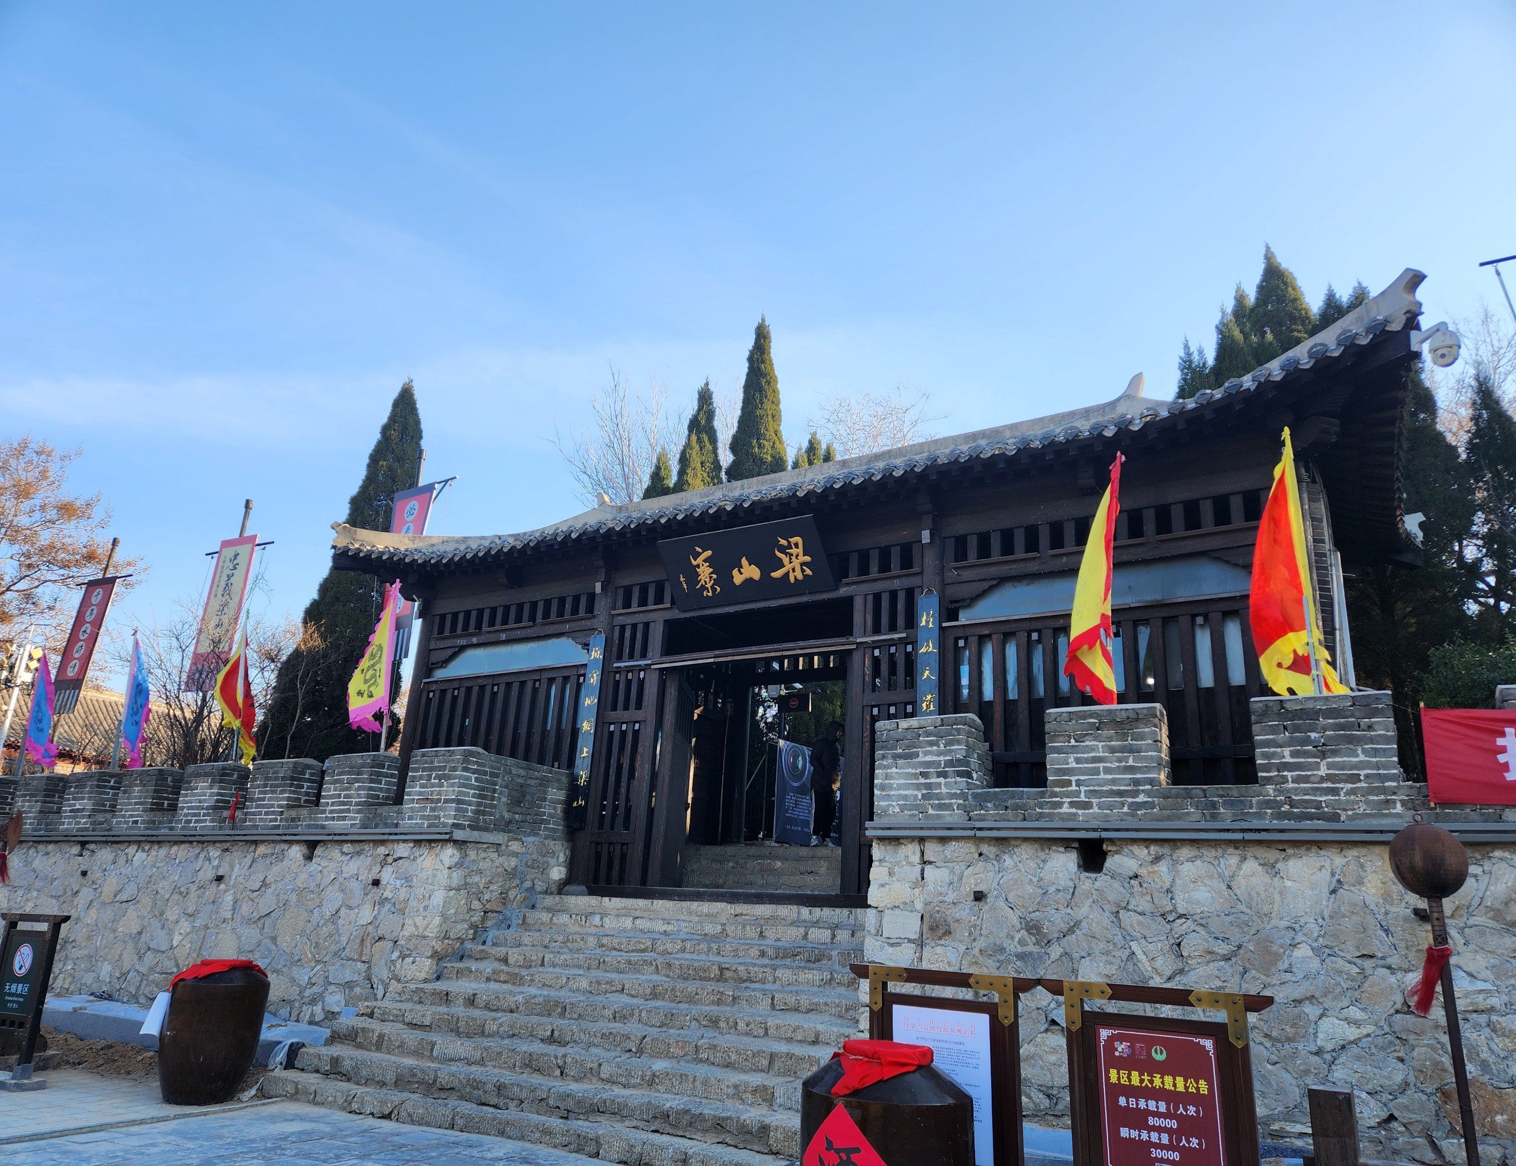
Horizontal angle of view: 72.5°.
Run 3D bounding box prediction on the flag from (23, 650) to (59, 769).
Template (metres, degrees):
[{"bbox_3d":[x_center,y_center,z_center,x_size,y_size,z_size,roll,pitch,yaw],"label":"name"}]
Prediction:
[{"bbox_3d":[-11.204,1.937,16.271,0.480,1.920,0.270,16,-23,-32],"label":"flag"}]

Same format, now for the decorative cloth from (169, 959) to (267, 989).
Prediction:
[{"bbox_3d":[-4.511,3.263,8.682,0.720,0.200,0.580,12,-21,-23],"label":"decorative cloth"}]

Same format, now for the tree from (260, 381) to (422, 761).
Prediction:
[{"bbox_3d":[-7.245,0.231,19.200,2.400,9.100,2.400,11,-21,-20],"label":"tree"}]

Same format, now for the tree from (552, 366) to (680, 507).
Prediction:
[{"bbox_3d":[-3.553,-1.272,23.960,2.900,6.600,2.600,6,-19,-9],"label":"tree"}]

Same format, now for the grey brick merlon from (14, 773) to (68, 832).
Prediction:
[{"bbox_3d":[-11.096,3.394,15.989,0.808,0.808,0.408,-8,-22,30],"label":"grey brick merlon"}]

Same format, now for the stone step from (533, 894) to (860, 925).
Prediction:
[{"bbox_3d":[-0.534,3.438,10.782,4.505,0.185,0.339,-8,-22,30],"label":"stone step"}]

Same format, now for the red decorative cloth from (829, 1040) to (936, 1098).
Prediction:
[{"bbox_3d":[0.527,2.071,4.420,0.440,0.200,0.440,1,-19,8],"label":"red decorative cloth"}]

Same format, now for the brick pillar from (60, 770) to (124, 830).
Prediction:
[{"bbox_3d":[-9.791,3.209,15.204,0.808,0.808,0.408,-8,-22,30],"label":"brick pillar"}]

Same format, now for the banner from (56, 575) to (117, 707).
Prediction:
[{"bbox_3d":[-16.069,1.484,24.649,1.284,3.312,0.080,-8,-22,30],"label":"banner"}]

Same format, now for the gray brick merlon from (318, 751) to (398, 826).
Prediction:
[{"bbox_3d":[-4.585,2.428,11.906,0.767,0.806,0.400,-8,-22,30],"label":"gray brick merlon"}]

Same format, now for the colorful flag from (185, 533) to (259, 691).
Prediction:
[{"bbox_3d":[-10.945,0.645,21.038,1.305,3.222,0.060,-8,-22,30],"label":"colorful flag"}]

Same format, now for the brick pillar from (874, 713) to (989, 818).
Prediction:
[{"bbox_3d":[1.411,1.556,8.444,0.770,0.830,0.450,-8,-22,29],"label":"brick pillar"}]

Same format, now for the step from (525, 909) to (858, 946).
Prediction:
[{"bbox_3d":[-0.783,3.458,10.319,3.958,0.180,0.310,-8,-22,30],"label":"step"}]

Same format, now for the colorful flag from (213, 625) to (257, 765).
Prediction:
[{"bbox_3d":[-7.100,1.509,14.027,0.500,1.899,0.250,13,-21,-25],"label":"colorful flag"}]

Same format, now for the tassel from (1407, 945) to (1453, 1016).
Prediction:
[{"bbox_3d":[3.505,2.067,5.386,0.190,0.340,0.120,-8,-22,30],"label":"tassel"}]

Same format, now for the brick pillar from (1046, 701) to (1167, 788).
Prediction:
[{"bbox_3d":[2.634,1.276,7.777,0.810,0.600,0.410,-8,-22,29],"label":"brick pillar"}]

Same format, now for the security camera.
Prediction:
[{"bbox_3d":[5.124,-1.796,7.812,0.310,0.330,0.240,-8,-22,30],"label":"security camera"}]

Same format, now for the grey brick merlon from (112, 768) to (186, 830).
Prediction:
[{"bbox_3d":[-8.489,3.026,14.430,0.808,0.808,0.408,-8,-22,30],"label":"grey brick merlon"}]

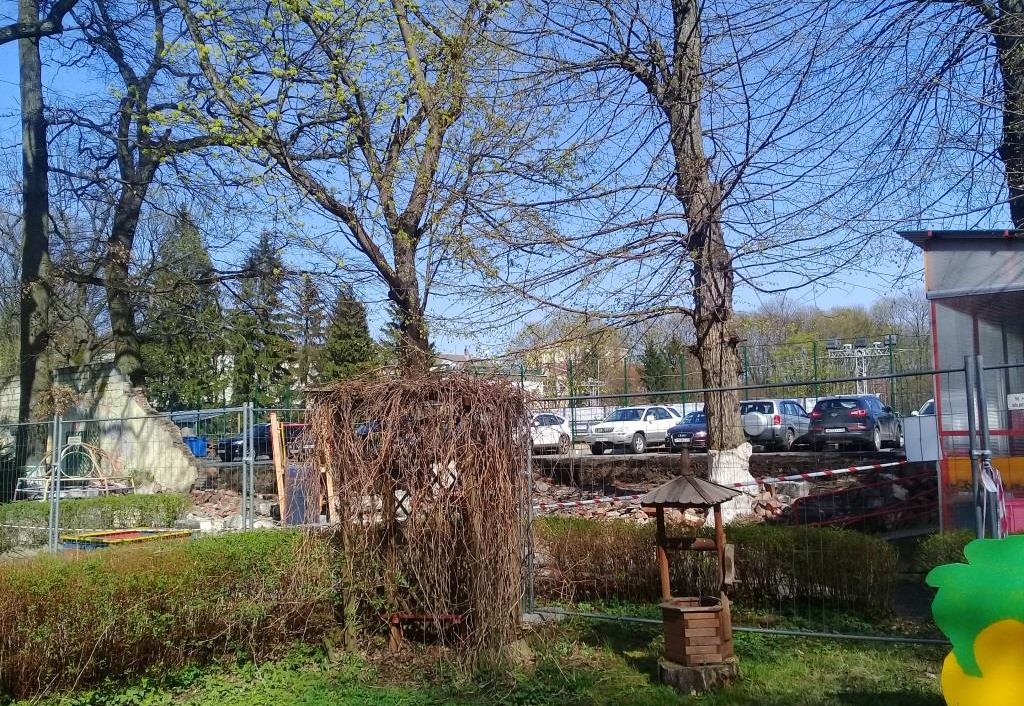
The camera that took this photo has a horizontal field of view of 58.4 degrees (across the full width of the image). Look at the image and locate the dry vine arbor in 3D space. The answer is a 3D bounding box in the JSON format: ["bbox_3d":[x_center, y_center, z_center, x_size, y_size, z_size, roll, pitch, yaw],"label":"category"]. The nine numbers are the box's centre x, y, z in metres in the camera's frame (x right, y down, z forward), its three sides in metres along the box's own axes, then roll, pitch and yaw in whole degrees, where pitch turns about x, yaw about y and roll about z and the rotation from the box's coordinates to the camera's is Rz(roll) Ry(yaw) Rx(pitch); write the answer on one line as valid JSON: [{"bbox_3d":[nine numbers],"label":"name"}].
[{"bbox_3d":[-0.675,1.234,7.068,1.580,2.050,1.200,-1,-5,3],"label":"dry vine arbor"}]

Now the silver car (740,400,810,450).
[{"bbox_3d":[8.900,2.465,31.296,1.735,1.690,4.200,-4,-6,31],"label":"silver car"}]

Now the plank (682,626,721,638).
[{"bbox_3d":[1.187,1.756,5.765,0.201,0.056,0.030,-2,-5,2],"label":"plank"}]

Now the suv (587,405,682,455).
[{"bbox_3d":[4.513,2.741,32.882,1.820,1.670,4.570,-4,-6,31],"label":"suv"}]

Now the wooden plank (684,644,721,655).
[{"bbox_3d":[1.192,1.867,5.765,0.201,0.056,0.030,-2,-5,2],"label":"wooden plank"}]

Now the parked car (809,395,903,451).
[{"bbox_3d":[10.596,2.125,27.710,1.855,1.640,4.440,-4,-6,36],"label":"parked car"}]

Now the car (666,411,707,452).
[{"bbox_3d":[6.963,2.732,32.278,1.800,1.460,4.300,-4,-6,32],"label":"car"}]

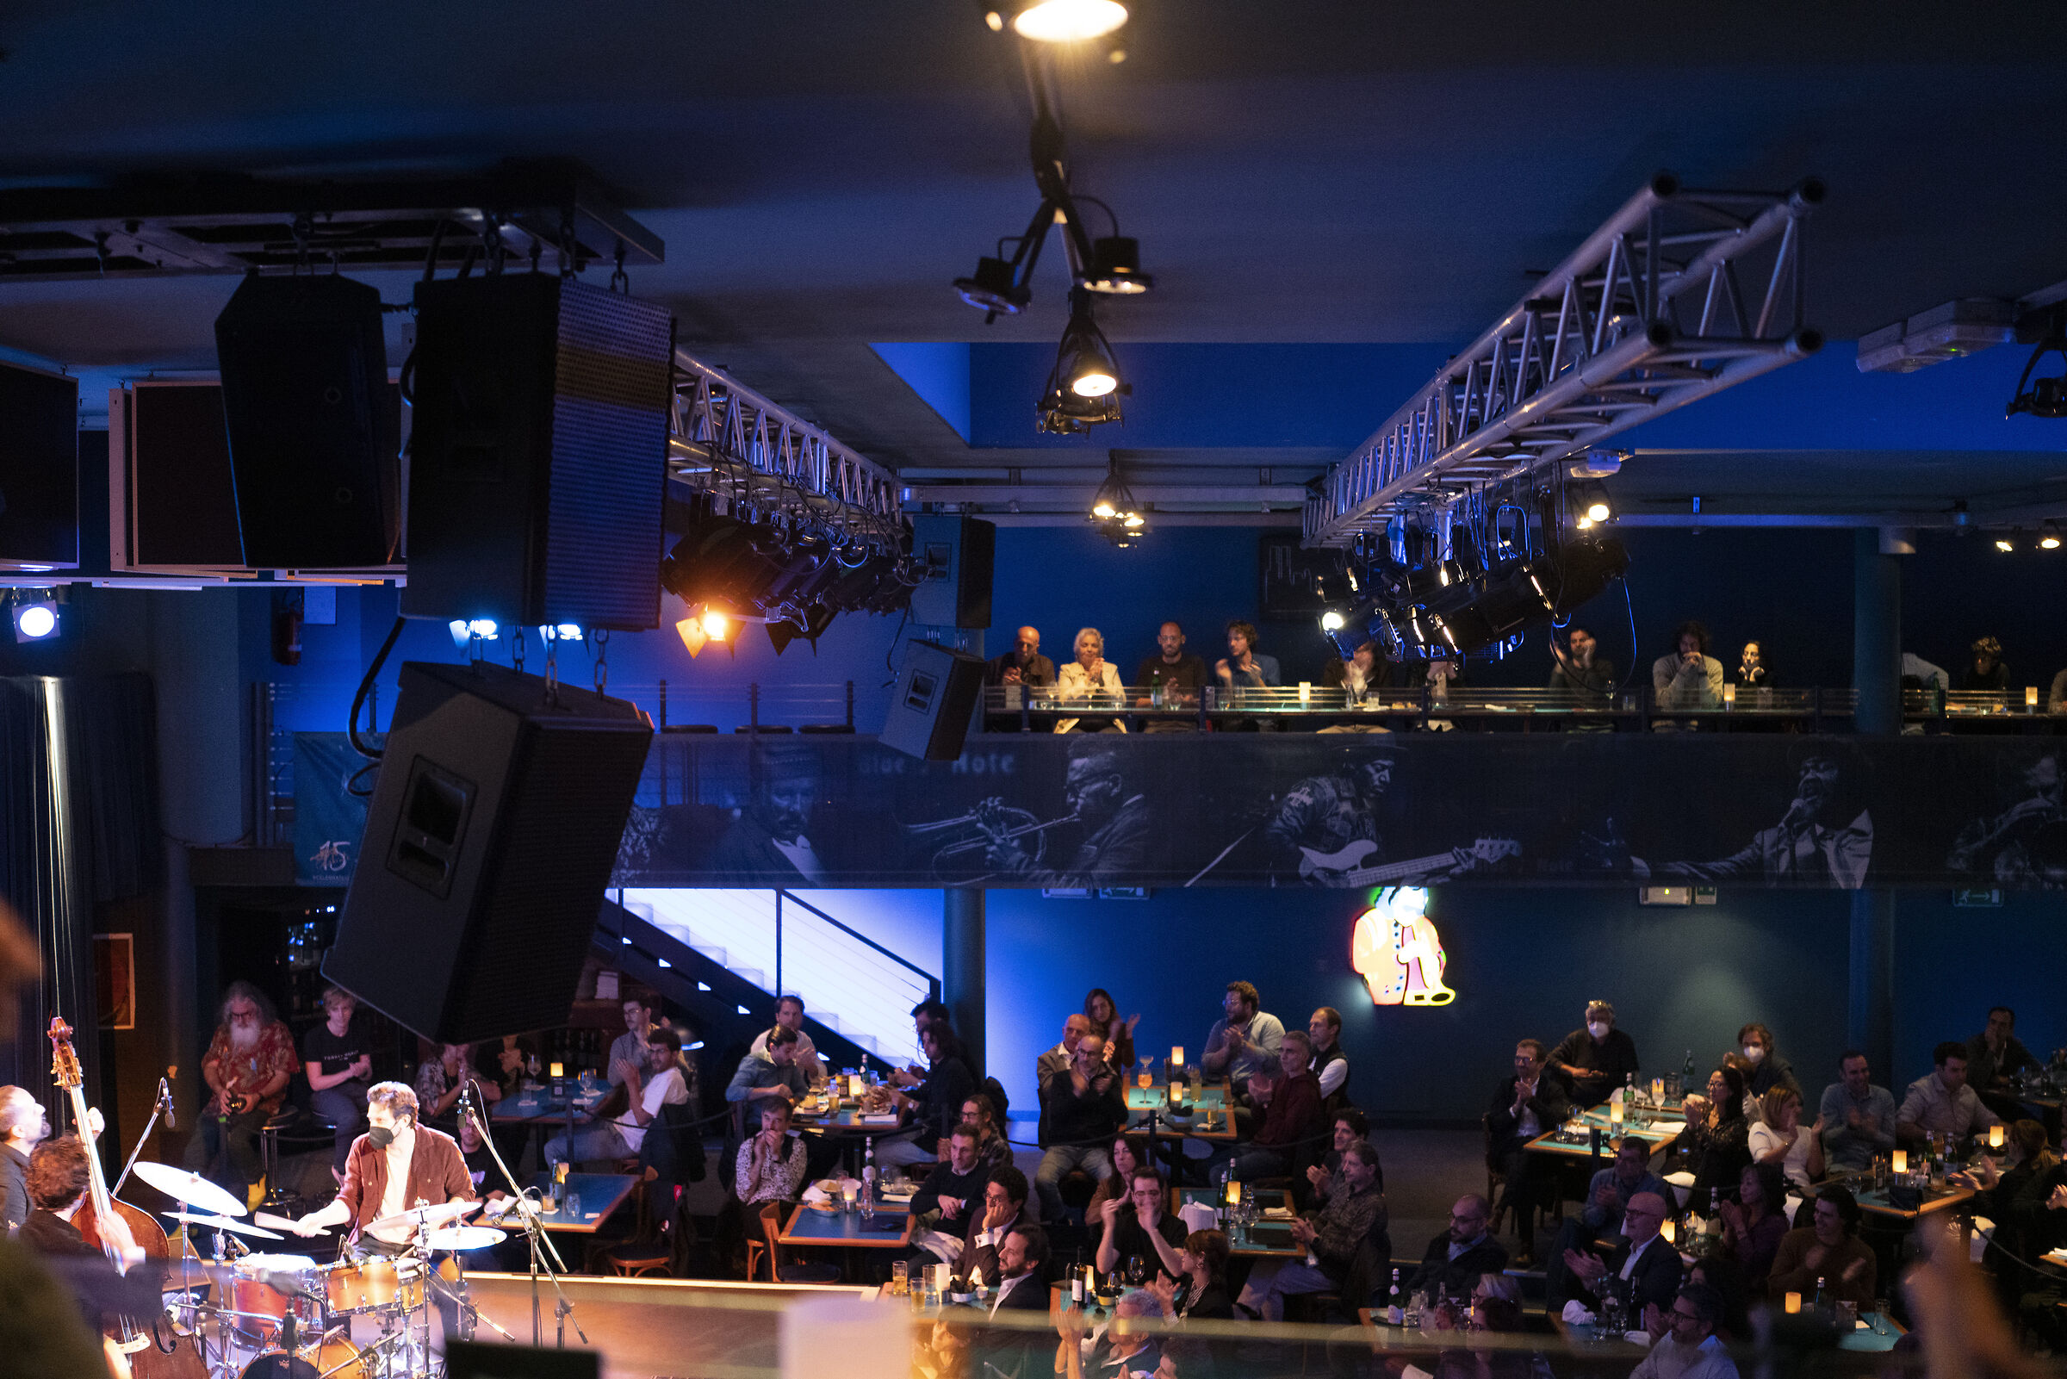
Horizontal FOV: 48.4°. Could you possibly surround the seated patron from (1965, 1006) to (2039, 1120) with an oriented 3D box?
[{"bbox_3d":[6.092,2.646,14.228,0.550,1.300,0.800,0,2,-6],"label":"seated patron"}]

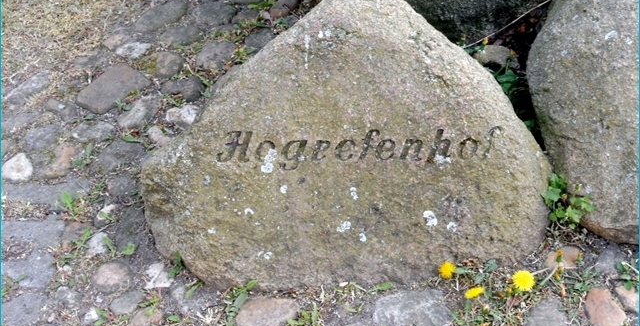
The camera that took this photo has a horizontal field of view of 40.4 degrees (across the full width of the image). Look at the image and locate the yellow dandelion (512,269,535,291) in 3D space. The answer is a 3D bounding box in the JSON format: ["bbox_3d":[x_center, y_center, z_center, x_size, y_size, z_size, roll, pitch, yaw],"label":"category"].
[{"bbox_3d":[0.403,0.233,1.720,0.043,0.020,0.043,0,53,0],"label":"yellow dandelion"}]

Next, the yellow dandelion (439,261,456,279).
[{"bbox_3d":[0.257,0.216,1.750,0.036,0.020,0.036,-4,49,4],"label":"yellow dandelion"}]

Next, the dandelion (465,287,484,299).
[{"bbox_3d":[0.302,0.255,1.700,0.039,0.015,0.039,-16,12,13],"label":"dandelion"}]

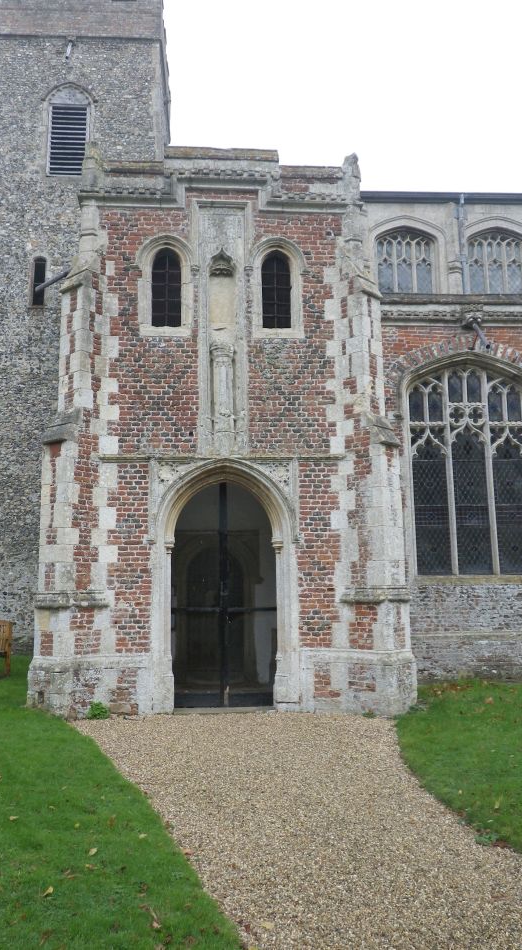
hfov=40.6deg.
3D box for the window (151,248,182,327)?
[{"bbox_3d":[-1.377,-2.738,10.276,0.405,1.207,0.200,0,-10,-5],"label":"window"}]

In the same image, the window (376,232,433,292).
[{"bbox_3d":[3.455,-5.093,16.958,1.370,1.696,0.220,0,-10,-4],"label":"window"}]

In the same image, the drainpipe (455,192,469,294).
[{"bbox_3d":[4.814,-5.549,16.924,0.270,2.683,0.180,0,-10,-4],"label":"drainpipe"}]

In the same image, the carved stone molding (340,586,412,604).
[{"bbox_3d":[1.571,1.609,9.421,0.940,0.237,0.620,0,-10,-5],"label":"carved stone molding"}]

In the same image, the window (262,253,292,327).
[{"bbox_3d":[0.244,-2.744,10.409,0.445,1.223,0.200,0,-10,-5],"label":"window"}]

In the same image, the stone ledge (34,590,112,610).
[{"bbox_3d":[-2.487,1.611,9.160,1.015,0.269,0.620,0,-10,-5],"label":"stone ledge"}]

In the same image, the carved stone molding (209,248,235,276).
[{"bbox_3d":[-0.575,-3.095,10.270,0.378,0.436,0.220,0,-10,-5],"label":"carved stone molding"}]

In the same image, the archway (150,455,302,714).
[{"bbox_3d":[-0.490,1.458,9.634,2.073,3.428,0.450,0,-10,-5],"label":"archway"}]

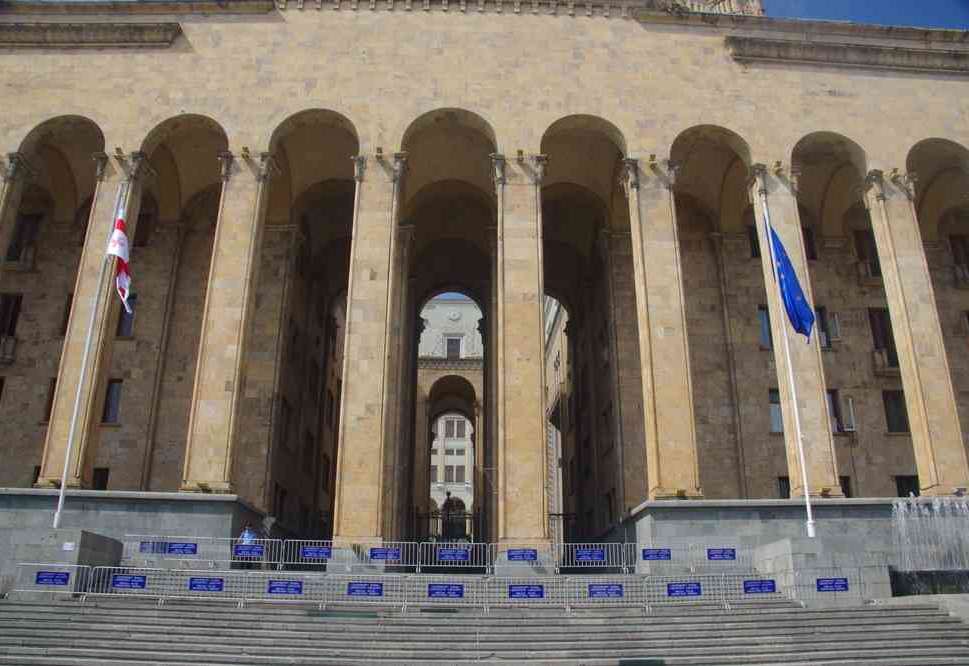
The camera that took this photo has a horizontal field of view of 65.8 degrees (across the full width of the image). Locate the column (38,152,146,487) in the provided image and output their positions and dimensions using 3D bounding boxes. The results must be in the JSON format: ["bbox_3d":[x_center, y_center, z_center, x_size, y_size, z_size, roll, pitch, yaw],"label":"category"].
[{"bbox_3d":[-16.343,-0.865,31.490,1.950,15.300,1.300,1,-20,-2],"label":"column"}]

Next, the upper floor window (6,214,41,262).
[{"bbox_3d":[-20.770,-4.311,33.836,1.250,2.450,0.400,1,-20,-2],"label":"upper floor window"}]

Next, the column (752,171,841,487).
[{"bbox_3d":[11.529,-0.375,28.237,1.870,13.300,1.200,1,-20,-2],"label":"column"}]

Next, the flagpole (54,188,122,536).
[{"bbox_3d":[-14.319,0.306,27.307,0.200,13.300,0.200,1,-19,-1],"label":"flagpole"}]

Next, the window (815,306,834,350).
[{"bbox_3d":[17.721,-0.252,39.693,1.400,2.450,0.300,1,-20,-2],"label":"window"}]

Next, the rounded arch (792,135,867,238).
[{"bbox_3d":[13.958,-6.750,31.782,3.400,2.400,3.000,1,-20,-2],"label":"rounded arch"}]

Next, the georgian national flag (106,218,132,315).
[{"bbox_3d":[-13.698,-2.619,28.323,1.150,4.100,0.500,1,-19,-1],"label":"georgian national flag"}]

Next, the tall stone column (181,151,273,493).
[{"bbox_3d":[-10.442,-0.828,30.945,1.950,14.550,1.250,1,-19,-1],"label":"tall stone column"}]

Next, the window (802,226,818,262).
[{"bbox_3d":[17.176,-4.827,39.963,1.000,2.000,0.250,1,-19,-1],"label":"window"}]

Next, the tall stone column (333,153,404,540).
[{"bbox_3d":[-4.889,0.166,31.490,1.950,17.200,1.300,1,-20,-2],"label":"tall stone column"}]

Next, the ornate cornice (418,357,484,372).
[{"bbox_3d":[-2.986,2.873,65.959,7.000,1.400,0.900,1,-19,-1],"label":"ornate cornice"}]

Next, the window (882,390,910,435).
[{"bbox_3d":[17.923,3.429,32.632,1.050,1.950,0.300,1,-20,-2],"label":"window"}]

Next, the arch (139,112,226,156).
[{"bbox_3d":[-11.730,-7.712,30.106,3.600,1.950,1.200,1,-20,-2],"label":"arch"}]

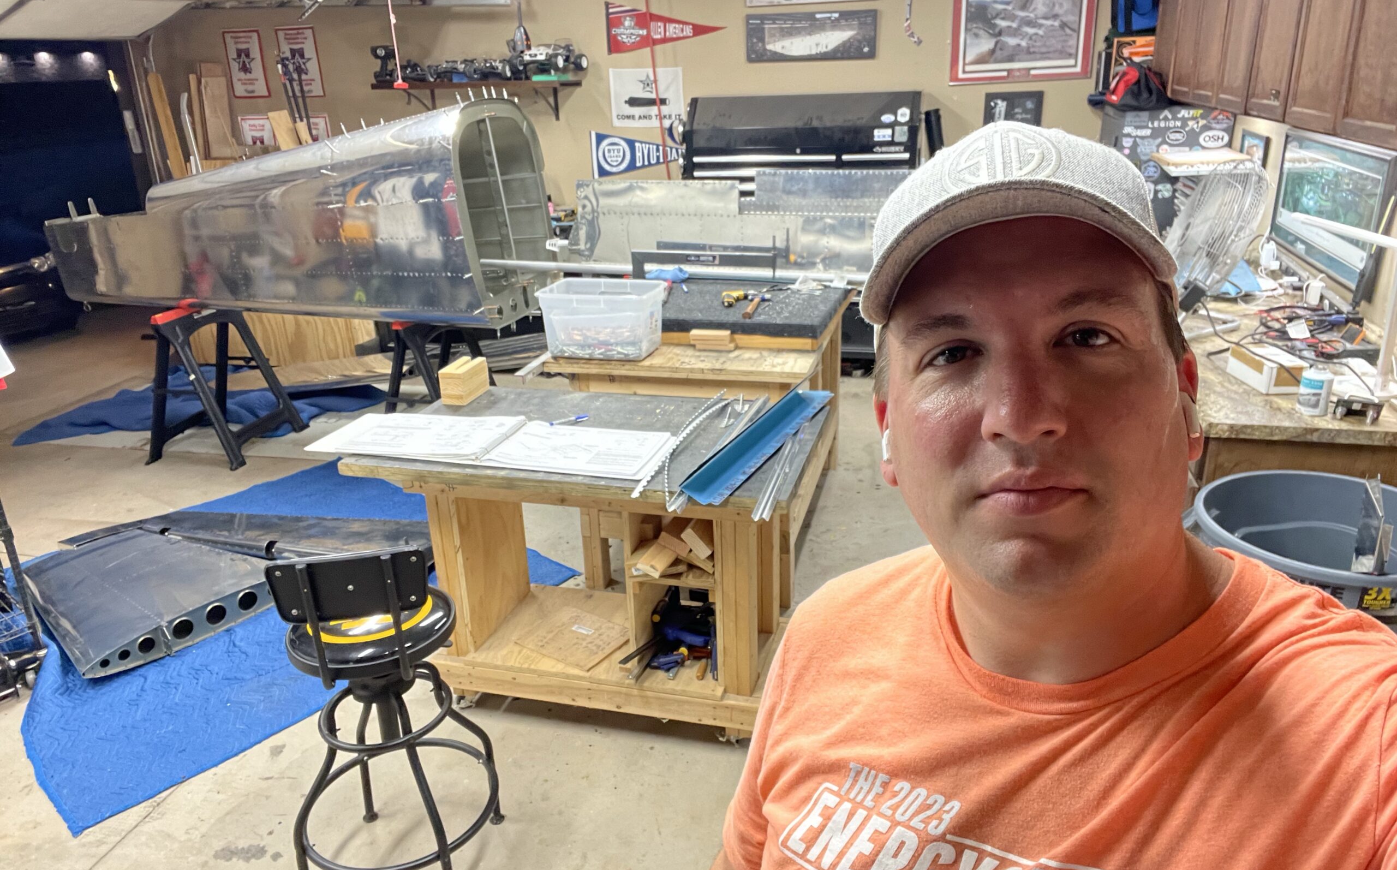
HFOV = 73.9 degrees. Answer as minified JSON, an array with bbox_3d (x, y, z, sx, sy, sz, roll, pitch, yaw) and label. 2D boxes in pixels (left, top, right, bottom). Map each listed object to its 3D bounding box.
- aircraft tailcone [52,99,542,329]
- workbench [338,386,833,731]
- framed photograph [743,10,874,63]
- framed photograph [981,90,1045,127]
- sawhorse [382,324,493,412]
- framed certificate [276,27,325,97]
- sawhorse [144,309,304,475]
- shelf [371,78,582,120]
[{"bbox_3d":[-2.167,-1.100,4.547,2.810,0.955,0.730,4,23,17],"label":"aircraft tailcone"},{"bbox_3d":[-0.276,0.384,2.733,1.212,0.844,0.610,4,23,16],"label":"workbench"},{"bbox_3d":[0.665,-2.361,5.508,0.762,0.262,0.030,2,23,12],"label":"framed photograph"},{"bbox_3d":[1.846,-1.876,5.443,0.320,0.250,0.025,3,23,13],"label":"framed photograph"},{"bbox_3d":[-1.237,-0.239,4.455,0.550,0.770,0.620,4,23,15],"label":"sawhorse"},{"bbox_3d":[-2.659,-2.487,6.197,0.280,0.435,0.020,2,23,12],"label":"framed certificate"},{"bbox_3d":[-2.600,-0.312,4.971,0.570,0.795,0.650,2,23,12],"label":"sawhorse"},{"bbox_3d":[-1.428,-2.162,6.029,1.300,0.250,0.300,3,23,13],"label":"shelf"}]

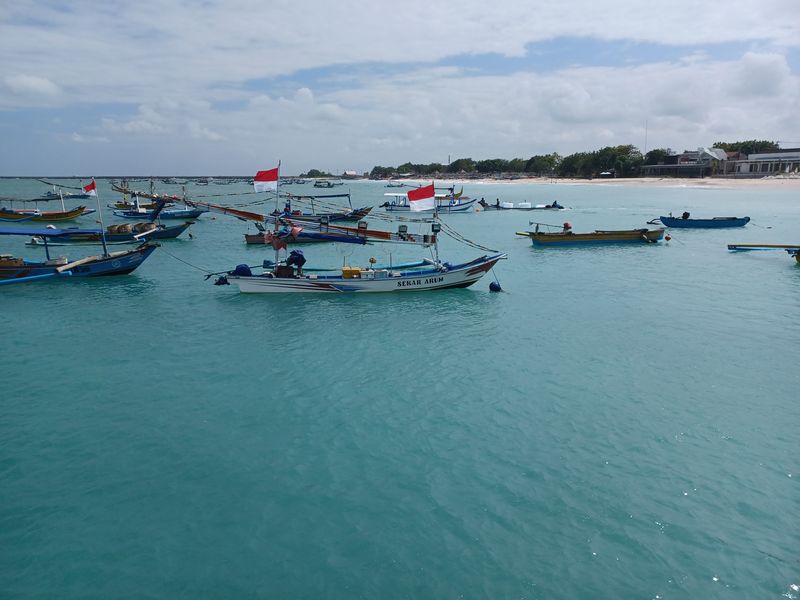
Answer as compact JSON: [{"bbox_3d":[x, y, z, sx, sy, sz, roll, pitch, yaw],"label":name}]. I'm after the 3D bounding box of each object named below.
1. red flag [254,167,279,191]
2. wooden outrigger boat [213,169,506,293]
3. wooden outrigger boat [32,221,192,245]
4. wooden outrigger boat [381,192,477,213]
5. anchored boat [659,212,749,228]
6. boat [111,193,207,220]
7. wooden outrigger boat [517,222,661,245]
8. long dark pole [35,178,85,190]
[{"bbox_3d":[-4.141,-3.707,17.921,0.800,0.800,0.150,0,12,0],"label":"red flag"},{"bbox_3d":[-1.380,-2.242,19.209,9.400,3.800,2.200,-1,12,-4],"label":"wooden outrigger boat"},{"bbox_3d":[-16.789,-3.976,33.742,8.600,1.150,2.800,-1,12,-4],"label":"wooden outrigger boat"},{"bbox_3d":[3.150,-10.731,62.758,9.800,2.300,2.200,1,12,3],"label":"wooden outrigger boat"},{"bbox_3d":[22.720,-5.902,43.042,6.500,1.050,1.500,0,12,0],"label":"anchored boat"},{"bbox_3d":[-21.585,-8.358,52.075,8.400,2.100,2.300,1,12,6],"label":"boat"},{"bbox_3d":[10.889,-3.788,32.855,8.200,1.150,1.800,-3,12,-14],"label":"wooden outrigger boat"},{"bbox_3d":[-56.456,-19.022,95.698,8.080,0.450,0.300,11,12,-2],"label":"long dark pole"}]

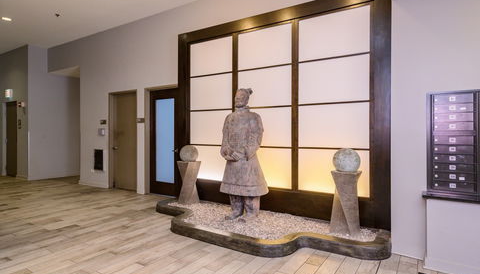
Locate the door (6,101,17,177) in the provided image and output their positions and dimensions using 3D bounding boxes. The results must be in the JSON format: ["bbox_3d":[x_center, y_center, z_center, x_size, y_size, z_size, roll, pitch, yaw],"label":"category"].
[{"bbox_3d":[-6.688,0.104,8.641,0.950,2.120,0.080,0,0,33],"label":"door"}]

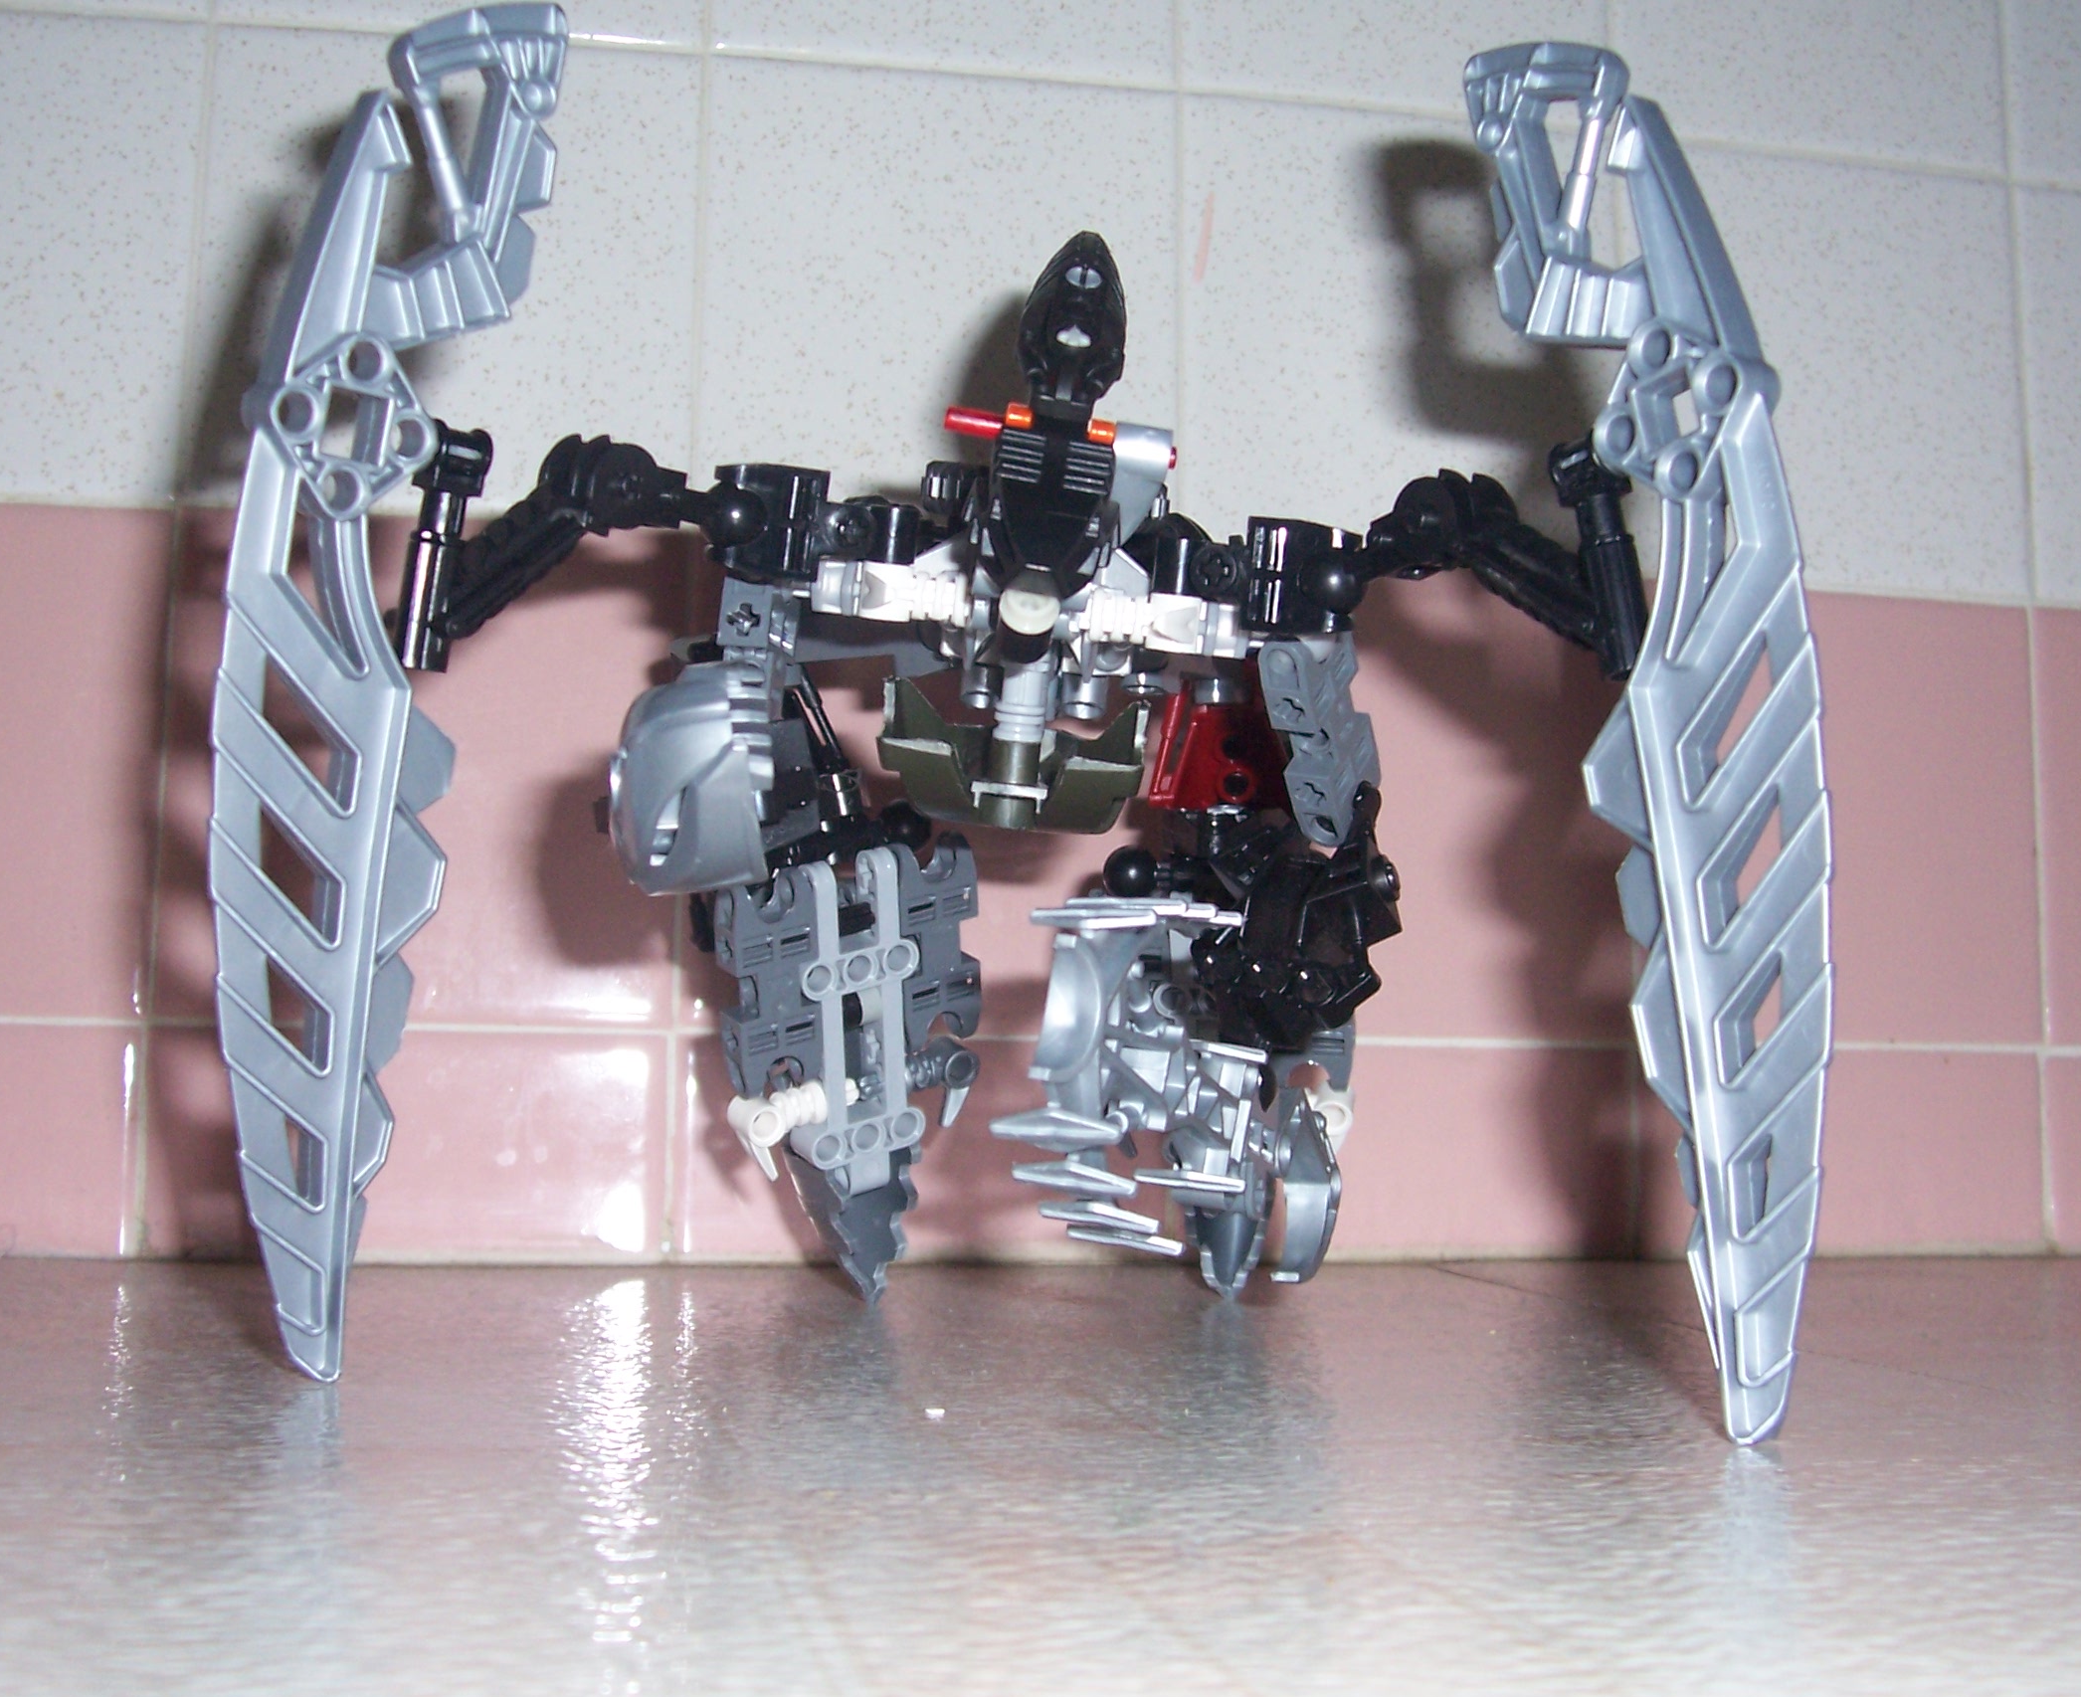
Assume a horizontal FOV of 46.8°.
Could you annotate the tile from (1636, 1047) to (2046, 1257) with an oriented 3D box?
[{"bbox_3d":[0.190,0.072,0.572,0.104,0.047,0.008,2,-6,-11],"label":"tile"}]

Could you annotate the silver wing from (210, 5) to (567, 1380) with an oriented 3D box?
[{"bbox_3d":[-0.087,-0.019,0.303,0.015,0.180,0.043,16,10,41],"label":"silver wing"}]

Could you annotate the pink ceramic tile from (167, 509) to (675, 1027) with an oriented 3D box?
[{"bbox_3d":[-0.133,-0.017,0.519,0.106,0.108,0.008,2,-6,-11],"label":"pink ceramic tile"}]

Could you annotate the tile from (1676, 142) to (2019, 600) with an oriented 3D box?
[{"bbox_3d":[0.192,-0.115,0.591,0.104,0.106,0.008,2,-6,-11],"label":"tile"}]

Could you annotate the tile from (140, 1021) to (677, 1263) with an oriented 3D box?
[{"bbox_3d":[-0.134,0.063,0.511,0.106,0.047,0.008,2,-6,-11],"label":"tile"}]

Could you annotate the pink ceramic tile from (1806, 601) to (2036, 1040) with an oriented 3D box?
[{"bbox_3d":[0.191,-0.007,0.580,0.105,0.108,0.008,2,-6,-11],"label":"pink ceramic tile"}]

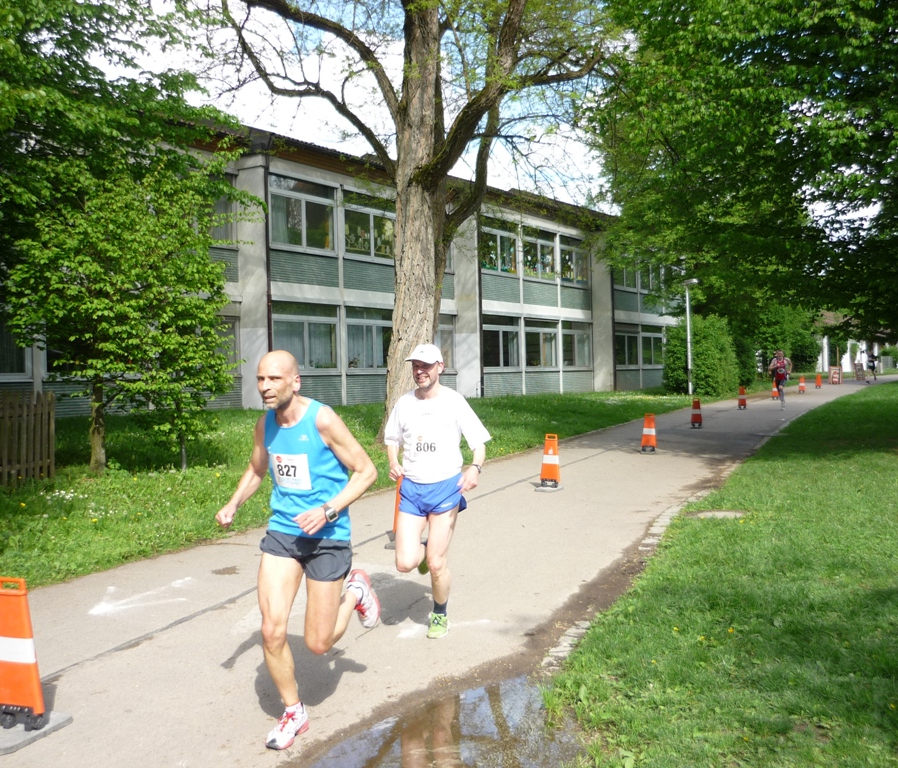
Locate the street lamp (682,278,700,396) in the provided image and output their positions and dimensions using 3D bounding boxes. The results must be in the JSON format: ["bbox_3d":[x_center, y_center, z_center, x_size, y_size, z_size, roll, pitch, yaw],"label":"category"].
[{"bbox_3d":[9.401,-1.810,38.000,0.650,4.500,0.250,-1,1,24],"label":"street lamp"}]

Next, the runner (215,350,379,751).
[{"bbox_3d":[-0.691,0.723,4.480,0.630,1.730,0.770,-1,1,24],"label":"runner"}]

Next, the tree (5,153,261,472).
[{"bbox_3d":[-4.460,-1.025,13.800,3.500,4.400,3.300,-2,0,-20],"label":"tree"}]

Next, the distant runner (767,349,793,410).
[{"bbox_3d":[9.897,-0.104,29.100,0.630,1.760,0.700,-1,1,25],"label":"distant runner"}]

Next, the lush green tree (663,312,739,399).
[{"bbox_3d":[10.254,-1.162,39.800,3.000,3.300,3.000,-1,1,24],"label":"lush green tree"}]

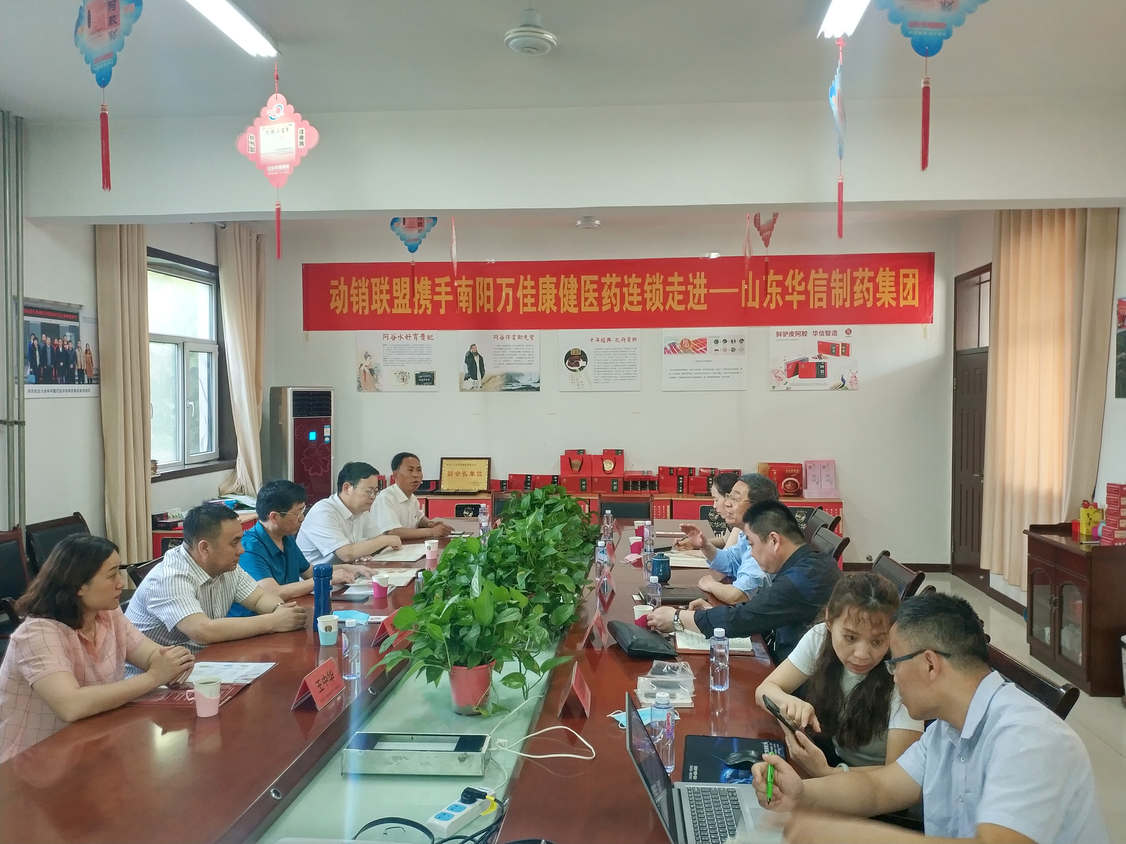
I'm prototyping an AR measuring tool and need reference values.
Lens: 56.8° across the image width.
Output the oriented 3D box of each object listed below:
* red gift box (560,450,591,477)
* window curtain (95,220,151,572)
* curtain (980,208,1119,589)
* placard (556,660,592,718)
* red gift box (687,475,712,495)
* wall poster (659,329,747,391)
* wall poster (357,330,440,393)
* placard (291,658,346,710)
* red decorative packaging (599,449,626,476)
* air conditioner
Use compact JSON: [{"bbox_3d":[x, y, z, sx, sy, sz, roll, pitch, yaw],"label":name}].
[{"bbox_3d":[0.125,0.384,9.682,0.289,0.244,0.120,0,2,5],"label":"red gift box"},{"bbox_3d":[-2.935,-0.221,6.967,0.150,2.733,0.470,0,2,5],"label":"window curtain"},{"bbox_3d":[3.299,-0.242,7.266,0.180,2.900,2.420,0,1,5],"label":"curtain"},{"bbox_3d":[0.037,0.797,3.111,0.088,0.097,0.250,0,1,5],"label":"placard"},{"bbox_3d":[1.321,0.588,9.768,0.280,0.165,0.090,0,1,5],"label":"red gift box"},{"bbox_3d":[1.349,-0.590,9.928,0.806,0.611,0.015,0,1,5],"label":"wall poster"},{"bbox_3d":[-1.629,-0.592,10.195,0.812,0.605,0.015,0,1,5],"label":"wall poster"},{"bbox_3d":[-0.702,0.752,3.006,0.085,0.095,0.220,0,2,7],"label":"placard"},{"bbox_3d":[0.435,0.379,9.655,0.284,0.252,0.120,0,2,5],"label":"red decorative packaging"},{"bbox_3d":[-2.396,0.532,9.614,0.470,1.720,0.330,-2,2,-44],"label":"air conditioner"}]

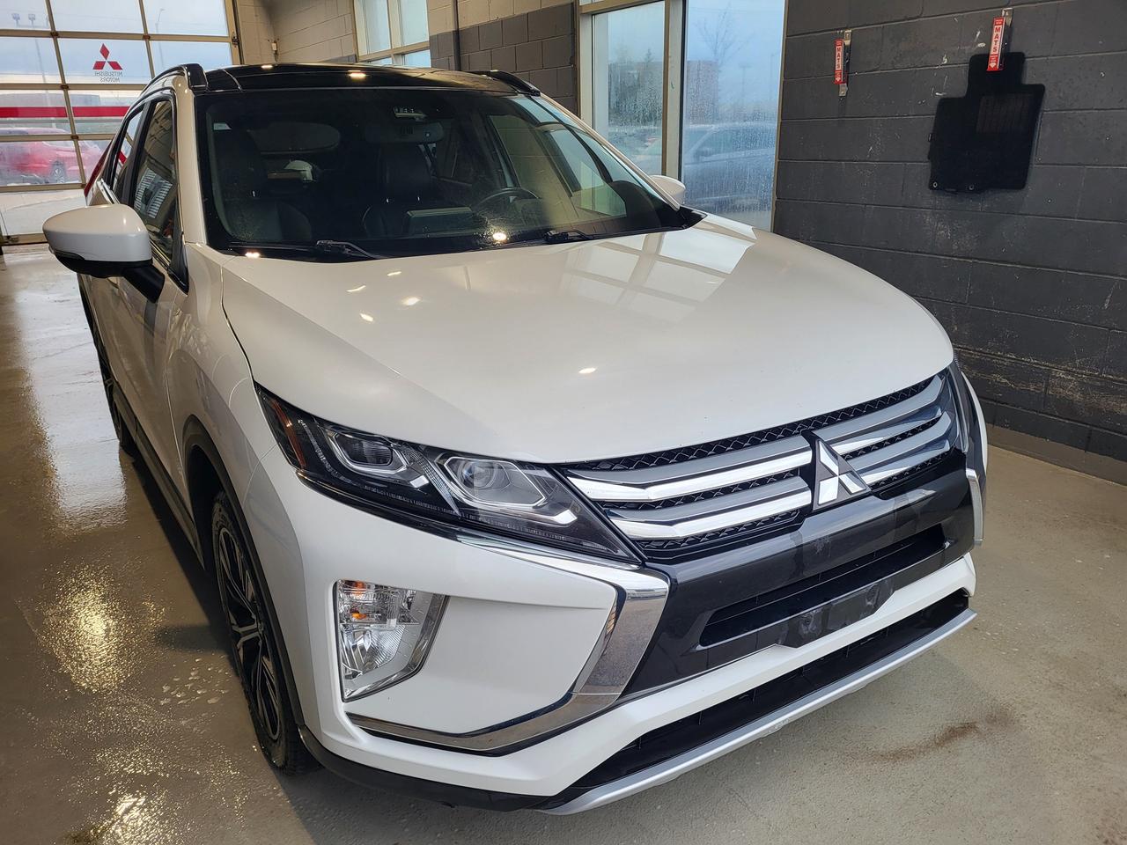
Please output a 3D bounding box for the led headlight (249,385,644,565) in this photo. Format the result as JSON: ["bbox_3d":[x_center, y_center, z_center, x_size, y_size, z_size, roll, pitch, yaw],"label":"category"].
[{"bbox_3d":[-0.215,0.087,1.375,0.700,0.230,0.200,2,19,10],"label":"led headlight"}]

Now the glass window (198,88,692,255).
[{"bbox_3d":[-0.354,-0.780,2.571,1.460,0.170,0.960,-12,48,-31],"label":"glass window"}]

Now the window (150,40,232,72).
[{"bbox_3d":[-5.093,-4.935,11.633,1.010,0.550,0.050,-13,23,-30],"label":"window"}]

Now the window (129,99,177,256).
[{"bbox_3d":[-1.233,-0.763,2.603,0.080,0.480,0.860,6,11,-35],"label":"window"}]

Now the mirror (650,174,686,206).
[{"bbox_3d":[0.383,-0.832,3.214,0.250,0.190,0.170,-12,21,-31],"label":"mirror"}]

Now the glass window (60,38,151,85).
[{"bbox_3d":[-5.991,-4.732,11.094,1.010,0.550,0.050,-13,23,-30],"label":"glass window"}]

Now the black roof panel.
[{"bbox_3d":[-0.938,-1.320,3.337,1.140,0.130,1.360,-12,21,-31],"label":"black roof panel"}]

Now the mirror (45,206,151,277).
[{"bbox_3d":[-1.224,-0.476,2.238,0.255,0.190,0.170,-12,21,-31],"label":"mirror"}]

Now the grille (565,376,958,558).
[{"bbox_3d":[0.457,0.052,1.537,0.980,0.210,0.170,-12,21,-31],"label":"grille"}]

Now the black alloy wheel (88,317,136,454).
[{"bbox_3d":[-2.093,-0.223,4.117,0.230,0.690,0.690,-12,21,-31],"label":"black alloy wheel"}]

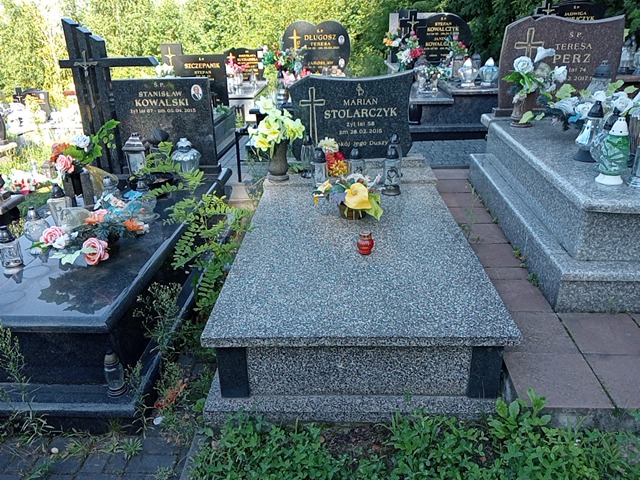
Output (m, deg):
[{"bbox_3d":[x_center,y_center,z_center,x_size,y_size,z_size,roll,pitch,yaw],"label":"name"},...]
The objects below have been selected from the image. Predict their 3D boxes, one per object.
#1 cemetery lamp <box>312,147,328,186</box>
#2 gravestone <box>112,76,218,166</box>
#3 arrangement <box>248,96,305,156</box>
[{"bbox_3d":[0.004,-0.491,3.520,0.086,0.274,0.086,0,24,3],"label":"cemetery lamp"},{"bbox_3d":[-1.059,-0.805,3.582,0.695,0.599,0.091,-1,24,2],"label":"gravestone"},{"bbox_3d":[-0.279,-0.722,3.325,0.353,0.370,0.308,-1,24,2],"label":"arrangement"}]

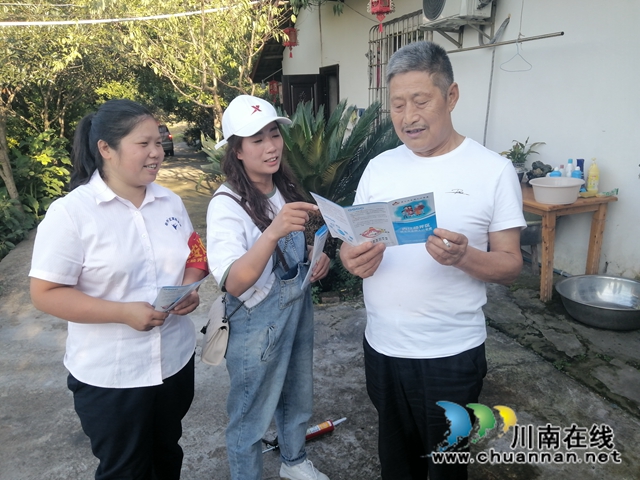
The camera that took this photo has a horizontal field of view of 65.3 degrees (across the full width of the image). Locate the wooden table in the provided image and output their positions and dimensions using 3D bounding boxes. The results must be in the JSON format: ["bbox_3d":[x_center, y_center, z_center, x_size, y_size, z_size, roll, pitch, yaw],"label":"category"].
[{"bbox_3d":[1.768,-0.065,4.322,0.665,0.737,1.150,-8,17,-21],"label":"wooden table"}]

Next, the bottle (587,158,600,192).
[{"bbox_3d":[2.144,-0.484,3.884,0.087,0.285,0.065,7,18,28],"label":"bottle"}]

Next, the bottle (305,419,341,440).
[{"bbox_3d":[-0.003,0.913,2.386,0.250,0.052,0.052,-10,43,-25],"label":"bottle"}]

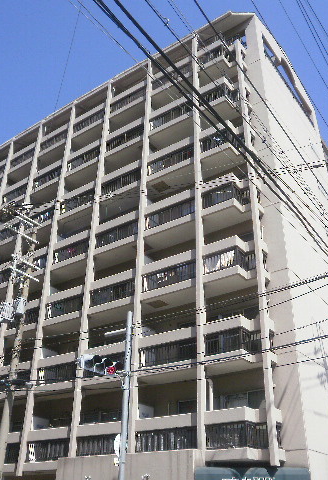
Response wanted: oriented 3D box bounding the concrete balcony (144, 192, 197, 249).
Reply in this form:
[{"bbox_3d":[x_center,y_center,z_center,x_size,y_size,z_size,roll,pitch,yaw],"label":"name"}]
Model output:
[{"bbox_3d":[0.565,-0.790,19.894,2.450,1.424,1.250,-19,-36,31],"label":"concrete balcony"}]

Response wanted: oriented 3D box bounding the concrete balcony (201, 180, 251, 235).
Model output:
[{"bbox_3d":[2.533,-1.522,18.695,1.910,1.436,1.250,-19,-36,31],"label":"concrete balcony"}]

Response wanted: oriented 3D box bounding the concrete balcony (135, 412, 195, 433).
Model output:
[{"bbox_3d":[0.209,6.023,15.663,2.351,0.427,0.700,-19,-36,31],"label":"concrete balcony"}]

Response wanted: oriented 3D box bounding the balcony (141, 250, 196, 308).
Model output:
[{"bbox_3d":[0.499,1.571,18.517,2.397,1.460,1.250,-19,-36,31],"label":"balcony"}]

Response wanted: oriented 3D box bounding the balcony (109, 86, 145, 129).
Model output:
[{"bbox_3d":[-1.549,-6.915,25.373,2.246,1.250,1.250,-19,-36,31],"label":"balcony"}]

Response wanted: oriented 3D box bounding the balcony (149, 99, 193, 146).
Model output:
[{"bbox_3d":[0.664,-5.455,22.641,2.428,1.394,1.250,-19,-36,31],"label":"balcony"}]

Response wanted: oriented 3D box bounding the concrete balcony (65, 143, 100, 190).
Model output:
[{"bbox_3d":[-3.895,-3.997,25.561,2.324,1.370,1.250,-19,-36,31],"label":"concrete balcony"}]

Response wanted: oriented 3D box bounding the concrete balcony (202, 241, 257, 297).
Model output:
[{"bbox_3d":[2.472,0.902,17.276,1.907,1.476,1.250,-19,-36,31],"label":"concrete balcony"}]

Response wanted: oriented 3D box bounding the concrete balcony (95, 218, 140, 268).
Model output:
[{"bbox_3d":[-1.700,-0.098,21.364,2.350,1.415,1.250,-19,-36,31],"label":"concrete balcony"}]

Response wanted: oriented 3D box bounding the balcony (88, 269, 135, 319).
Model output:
[{"bbox_3d":[-1.768,2.335,19.945,2.291,1.430,1.250,-19,-36,31],"label":"balcony"}]

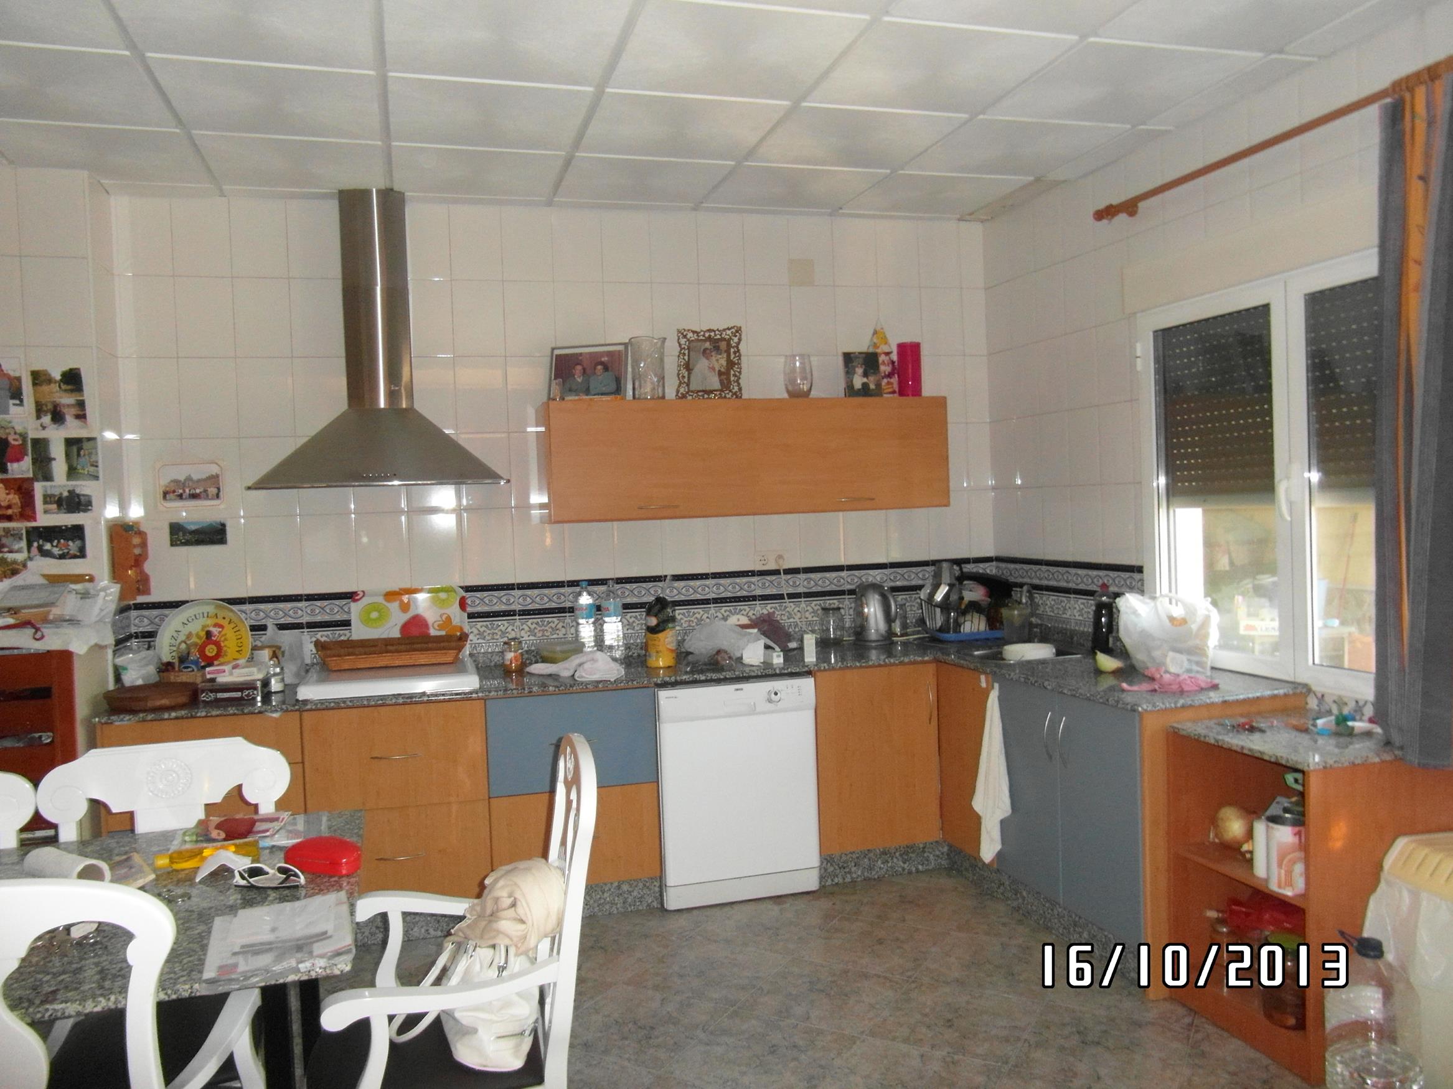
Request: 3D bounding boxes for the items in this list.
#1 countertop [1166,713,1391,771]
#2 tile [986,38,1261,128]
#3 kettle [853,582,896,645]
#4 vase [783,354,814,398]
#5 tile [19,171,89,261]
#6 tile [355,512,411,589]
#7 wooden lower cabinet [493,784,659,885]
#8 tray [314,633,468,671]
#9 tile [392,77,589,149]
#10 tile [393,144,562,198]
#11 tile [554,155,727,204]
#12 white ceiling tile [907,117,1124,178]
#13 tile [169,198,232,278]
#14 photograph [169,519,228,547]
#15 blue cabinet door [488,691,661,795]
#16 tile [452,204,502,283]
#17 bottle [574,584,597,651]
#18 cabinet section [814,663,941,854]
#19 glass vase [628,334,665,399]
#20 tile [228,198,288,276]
[{"bbox_3d":[1.632,0.529,2.794,0.590,0.024,0.450,-3,4,-20],"label":"countertop"},{"bbox_3d":[1.159,-1.382,3.030,0.595,0.018,0.595,-3,4,-16],"label":"tile"},{"bbox_3d":[0.617,0.286,4.211,0.205,0.247,0.160,-1,3,15],"label":"kettle"},{"bbox_3d":[0.300,-0.680,4.121,0.125,0.190,0.125,-2,3,0],"label":"vase"},{"bbox_3d":[-2.280,-1.120,3.403,0.200,0.300,0.010,-3,3,-13],"label":"tile"},{"bbox_3d":[-1.341,0.024,3.958,0.200,0.300,0.010,-3,4,-13],"label":"tile"},{"bbox_3d":[-0.595,1.022,3.817,0.597,0.353,0.580,-3,3,-15],"label":"wooden lower cabinet"},{"bbox_3d":[-1.248,0.404,3.787,0.540,0.090,0.270,-3,3,-13],"label":"tray"},{"bbox_3d":[-0.752,-1.344,3.156,0.600,0.020,0.590,-3,3,-16],"label":"tile"},{"bbox_3d":[-0.912,-1.362,3.674,0.600,0.020,0.540,-3,3,-16],"label":"tile"},{"bbox_3d":[-0.309,-1.359,3.776,0.597,0.015,0.575,-3,3,-15],"label":"tile"},{"bbox_3d":[0.995,-1.390,3.536,0.585,0.015,0.585,-3,3,-15],"label":"white ceiling tile"},{"bbox_3d":[-1.928,-1.125,3.703,0.200,0.300,0.010,-3,3,-15],"label":"tile"},{"bbox_3d":[-1.934,-0.037,3.689,0.195,0.092,0.012,-3,3,-15],"label":"photograph"},{"bbox_3d":[-0.543,0.702,3.579,0.597,0.347,0.022,-3,3,-15],"label":"blue cabinet door"},{"bbox_3d":[-0.991,-1.191,3.975,0.200,0.300,0.010,-3,4,-13],"label":"tile"},{"bbox_3d":[-0.567,0.306,4.050,0.083,0.310,0.083,-3,4,-13],"label":"bottle"},{"bbox_3d":[0.519,0.803,4.093,0.495,0.690,0.550,-3,3,-13],"label":"cabinet section"},{"bbox_3d":[-0.302,-0.677,3.941,0.140,0.250,0.125,-3,3,-13],"label":"glass vase"},{"bbox_3d":[-1.769,-1.155,3.791,0.200,0.300,0.010,-3,4,-13],"label":"tile"}]

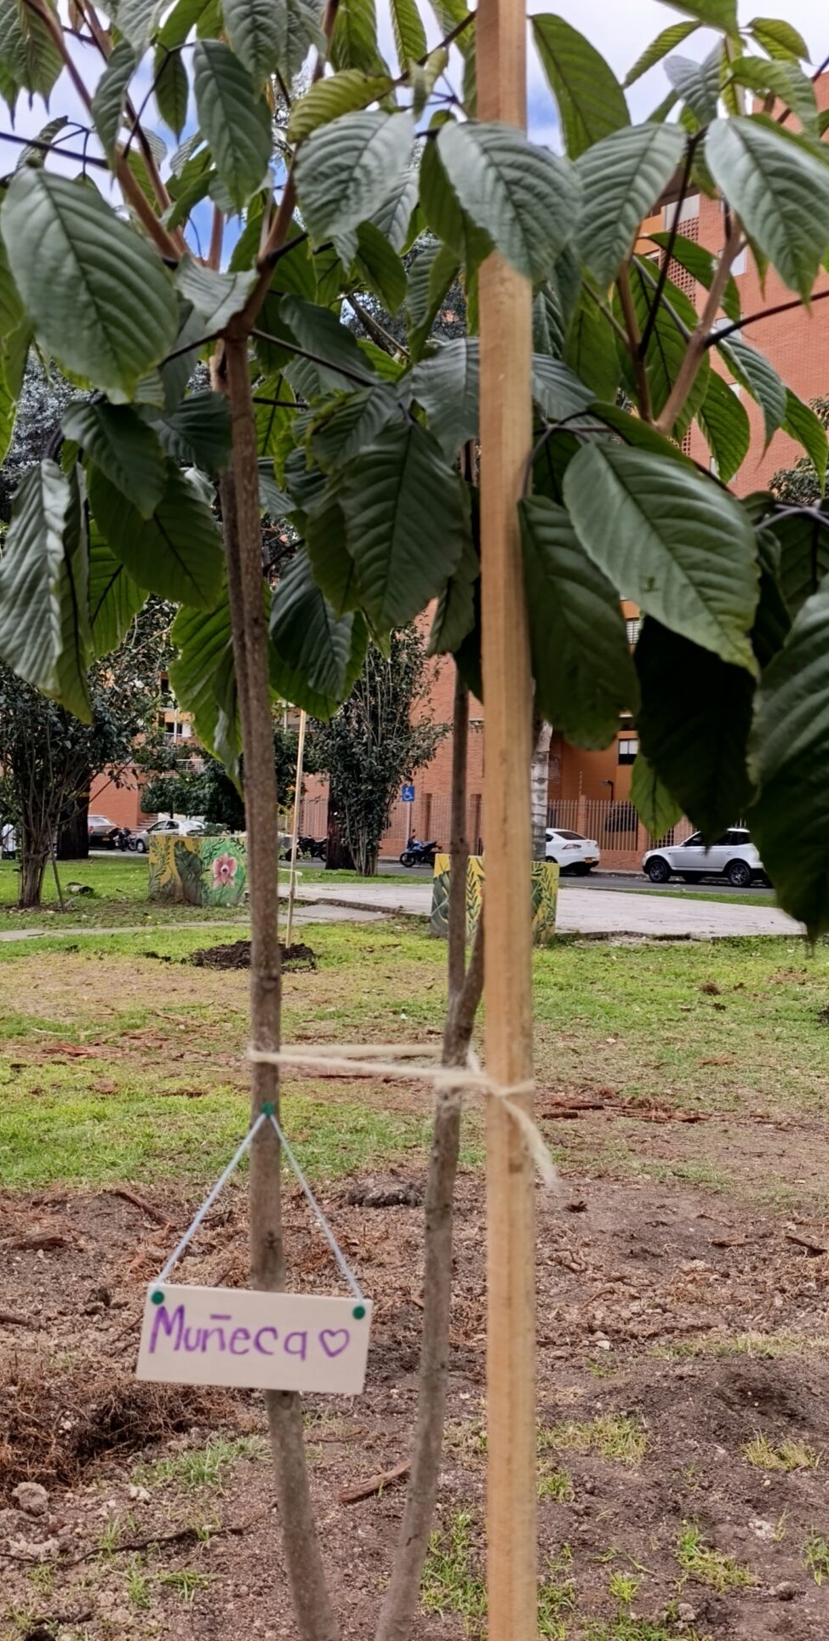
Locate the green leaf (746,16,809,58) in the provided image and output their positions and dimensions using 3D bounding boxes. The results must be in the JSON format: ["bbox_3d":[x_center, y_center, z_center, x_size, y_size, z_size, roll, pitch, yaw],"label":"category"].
[{"bbox_3d":[0.374,-0.809,1.500,0.080,0.040,0.030,37,9,-6],"label":"green leaf"}]

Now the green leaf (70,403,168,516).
[{"bbox_3d":[-0.269,-0.331,1.320,0.075,0.110,0.045,-30,-15,-9],"label":"green leaf"}]

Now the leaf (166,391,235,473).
[{"bbox_3d":[-0.211,-0.381,1.420,0.075,0.090,0.035,-16,-11,-3],"label":"leaf"}]

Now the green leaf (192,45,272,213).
[{"bbox_3d":[-0.172,-0.662,1.380,0.060,0.160,0.045,-15,-12,3],"label":"green leaf"}]

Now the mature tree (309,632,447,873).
[{"bbox_3d":[-0.959,-1.807,38.000,3.500,6.400,3.400,2,-1,0],"label":"mature tree"}]

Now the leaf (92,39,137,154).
[{"bbox_3d":[-0.305,-0.729,1.480,0.055,0.150,0.040,3,-13,27],"label":"leaf"}]

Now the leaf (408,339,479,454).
[{"bbox_3d":[0.036,-0.416,1.420,0.085,0.125,0.050,3,-27,1],"label":"leaf"}]

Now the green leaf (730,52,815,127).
[{"bbox_3d":[0.353,-0.716,1.420,0.060,0.085,0.050,-32,-16,-39],"label":"green leaf"}]

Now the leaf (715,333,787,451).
[{"bbox_3d":[0.323,-0.408,1.400,0.055,0.130,0.040,-18,-8,-19],"label":"leaf"}]

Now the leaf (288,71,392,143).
[{"bbox_3d":[-0.072,-0.698,1.420,0.120,0.050,0.045,-30,5,0],"label":"leaf"}]

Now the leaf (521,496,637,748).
[{"bbox_3d":[0.137,-0.164,1.200,0.080,0.205,0.045,-15,-6,6],"label":"leaf"}]

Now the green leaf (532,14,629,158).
[{"bbox_3d":[0.159,-0.706,1.420,0.080,0.175,0.040,-20,11,-5],"label":"green leaf"}]

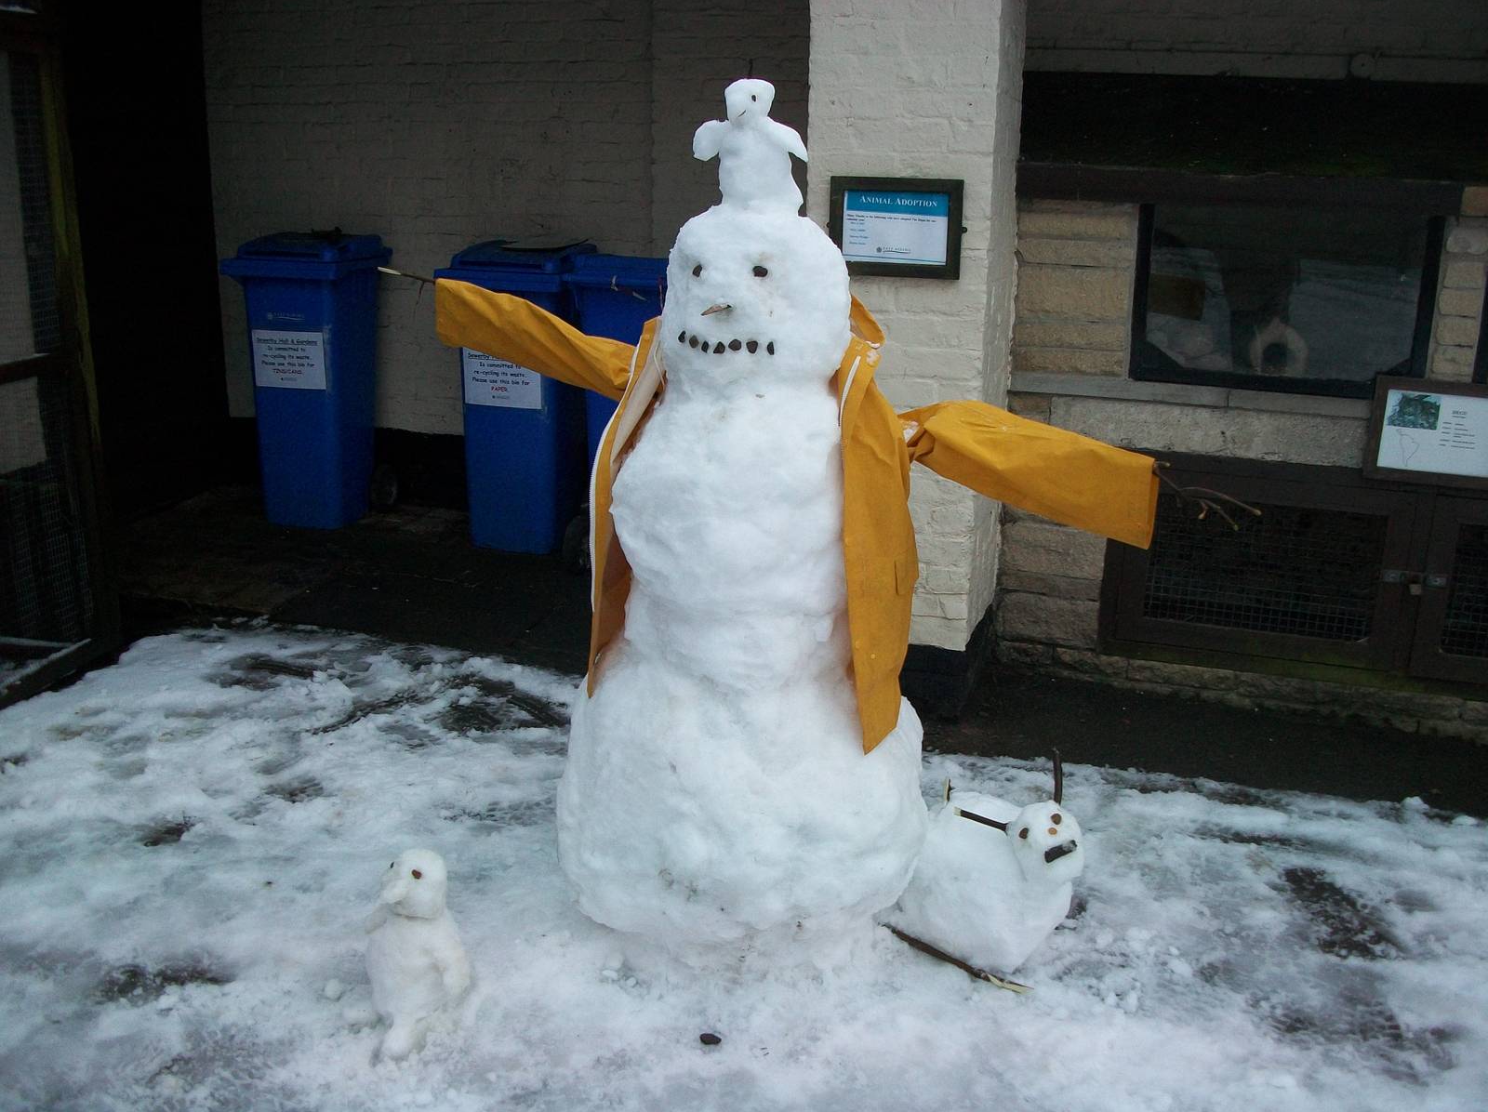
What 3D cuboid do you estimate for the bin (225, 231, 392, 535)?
[{"bbox_3d":[-1.605,-0.691,5.312,0.490,1.080,0.560,5,16,13],"label":"bin"}]

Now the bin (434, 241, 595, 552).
[{"bbox_3d":[-0.746,-0.592,5.009,0.490,1.080,0.560,7,16,20],"label":"bin"}]

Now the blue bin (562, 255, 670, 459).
[{"bbox_3d":[-0.272,-0.539,4.861,0.490,1.075,0.560,6,16,18],"label":"blue bin"}]

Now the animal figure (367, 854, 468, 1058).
[{"bbox_3d":[-0.508,0.591,2.119,0.158,0.313,0.165,8,17,23],"label":"animal figure"}]

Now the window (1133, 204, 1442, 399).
[{"bbox_3d":[1.328,-0.626,3.393,0.689,0.440,0.080,6,16,16],"label":"window"}]

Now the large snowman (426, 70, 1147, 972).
[{"bbox_3d":[0.046,-0.049,2.371,1.260,1.455,0.660,5,16,15],"label":"large snowman"}]

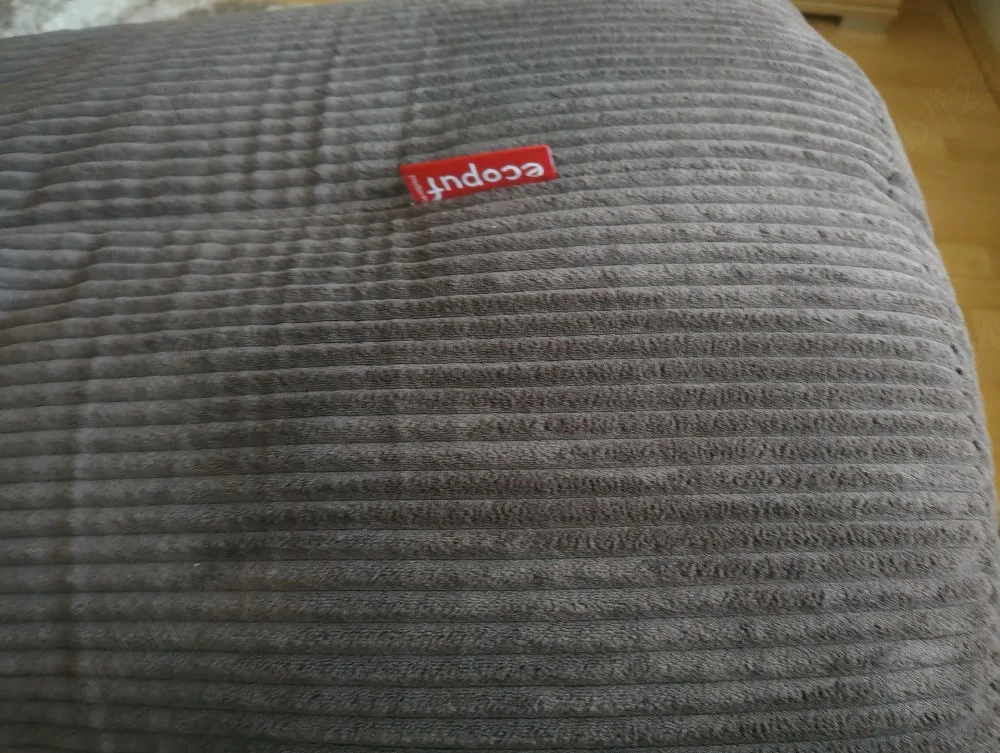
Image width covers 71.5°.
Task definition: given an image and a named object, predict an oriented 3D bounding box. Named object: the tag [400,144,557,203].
[{"bbox_3d":[-0.009,-0.091,0.310,0.067,0.003,0.022,-12,64,-10],"label":"tag"}]

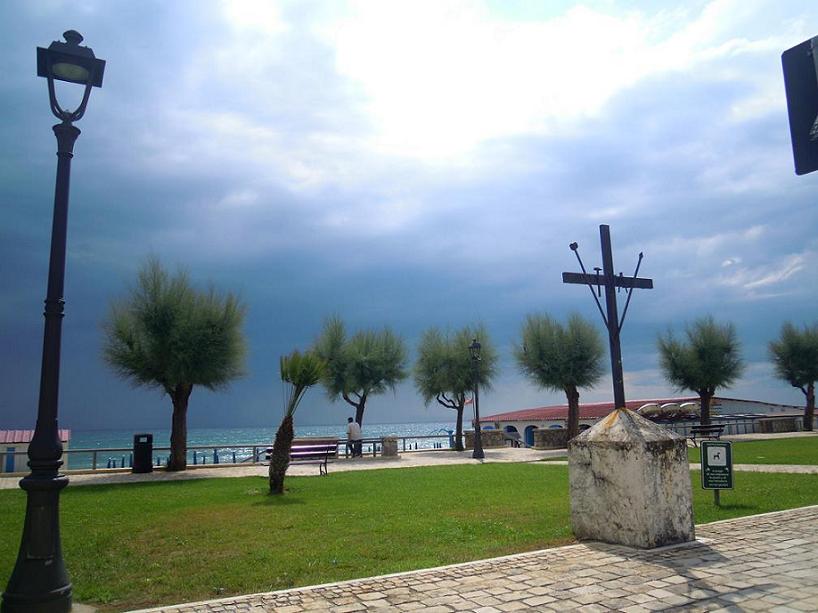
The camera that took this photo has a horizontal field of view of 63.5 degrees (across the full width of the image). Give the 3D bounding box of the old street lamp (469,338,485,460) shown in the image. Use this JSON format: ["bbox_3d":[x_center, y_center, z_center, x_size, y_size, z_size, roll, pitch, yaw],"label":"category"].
[{"bbox_3d":[2.667,3.629,26.290,0.480,4.708,0.480,-1,-10,0],"label":"old street lamp"}]

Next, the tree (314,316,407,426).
[{"bbox_3d":[-2.235,3.605,30.213,4.300,6.336,4.100,-1,-10,0],"label":"tree"}]

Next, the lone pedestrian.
[{"bbox_3d":[-2.328,5.566,28.181,0.550,1.693,0.380,3,-11,-25],"label":"lone pedestrian"}]

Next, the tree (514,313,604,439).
[{"bbox_3d":[7.161,3.481,30.841,4.200,6.382,4.100,-1,-10,0],"label":"tree"}]

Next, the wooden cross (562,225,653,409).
[{"bbox_3d":[2.427,0.110,8.077,1.400,2.300,0.190,3,-11,-22],"label":"wooden cross"}]

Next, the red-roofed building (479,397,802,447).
[{"bbox_3d":[17.015,9.540,52.948,16.000,3.850,19.000,4,-11,-28],"label":"red-roofed building"}]

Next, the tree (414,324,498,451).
[{"bbox_3d":[2.487,4.205,33.924,4.200,6.300,4.200,-1,-10,0],"label":"tree"}]

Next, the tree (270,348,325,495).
[{"bbox_3d":[-2.371,2.466,14.064,1.200,2.950,1.200,-1,-10,0],"label":"tree"}]

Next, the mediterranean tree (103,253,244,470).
[{"bbox_3d":[-8.470,1.976,23.867,5.100,7.616,4.900,-1,-10,0],"label":"mediterranean tree"}]

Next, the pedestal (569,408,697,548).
[{"bbox_3d":[2.666,2.014,8.042,0.890,1.550,1.040,6,-12,-34],"label":"pedestal"}]

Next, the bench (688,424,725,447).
[{"bbox_3d":[11.175,4.892,24.890,1.850,0.830,0.650,5,-12,-31],"label":"bench"}]

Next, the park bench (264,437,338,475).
[{"bbox_3d":[-3.028,4.317,18.545,2.000,0.840,0.650,6,-12,-33],"label":"park bench"}]

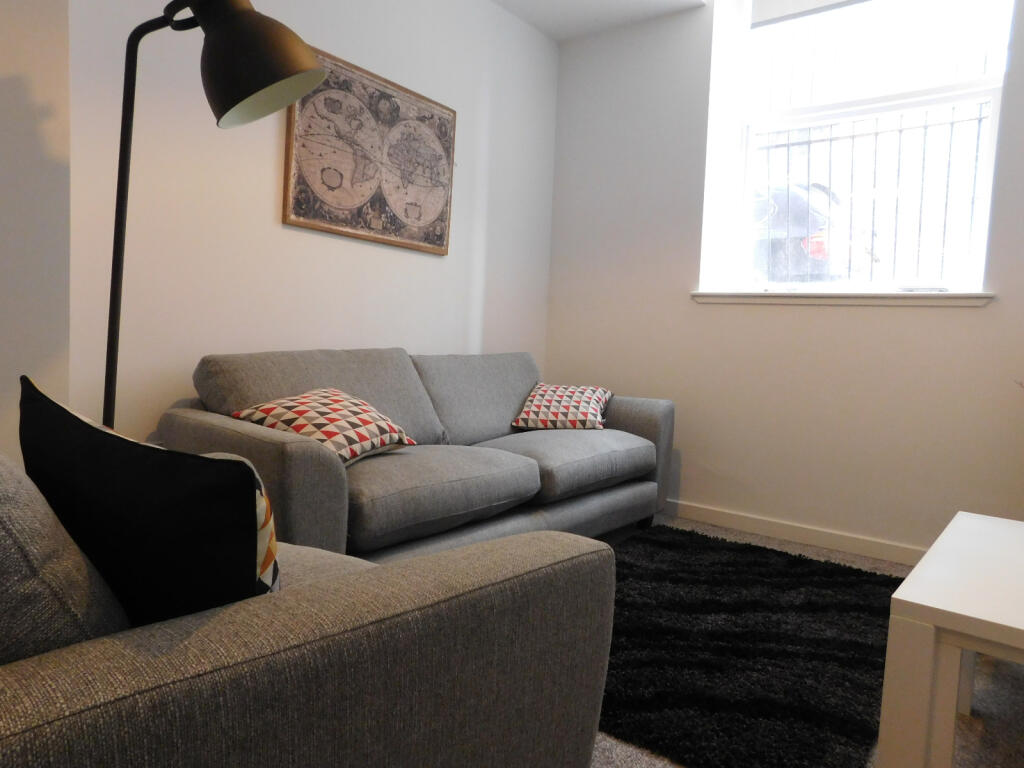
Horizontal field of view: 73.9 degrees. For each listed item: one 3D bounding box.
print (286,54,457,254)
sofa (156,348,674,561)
[{"bbox_3d":[-0.549,-0.923,2.822,0.022,0.653,0.888,6,5,36],"label":"print"},{"bbox_3d":[-0.207,0.280,2.700,0.846,0.805,2.192,6,5,36],"label":"sofa"}]

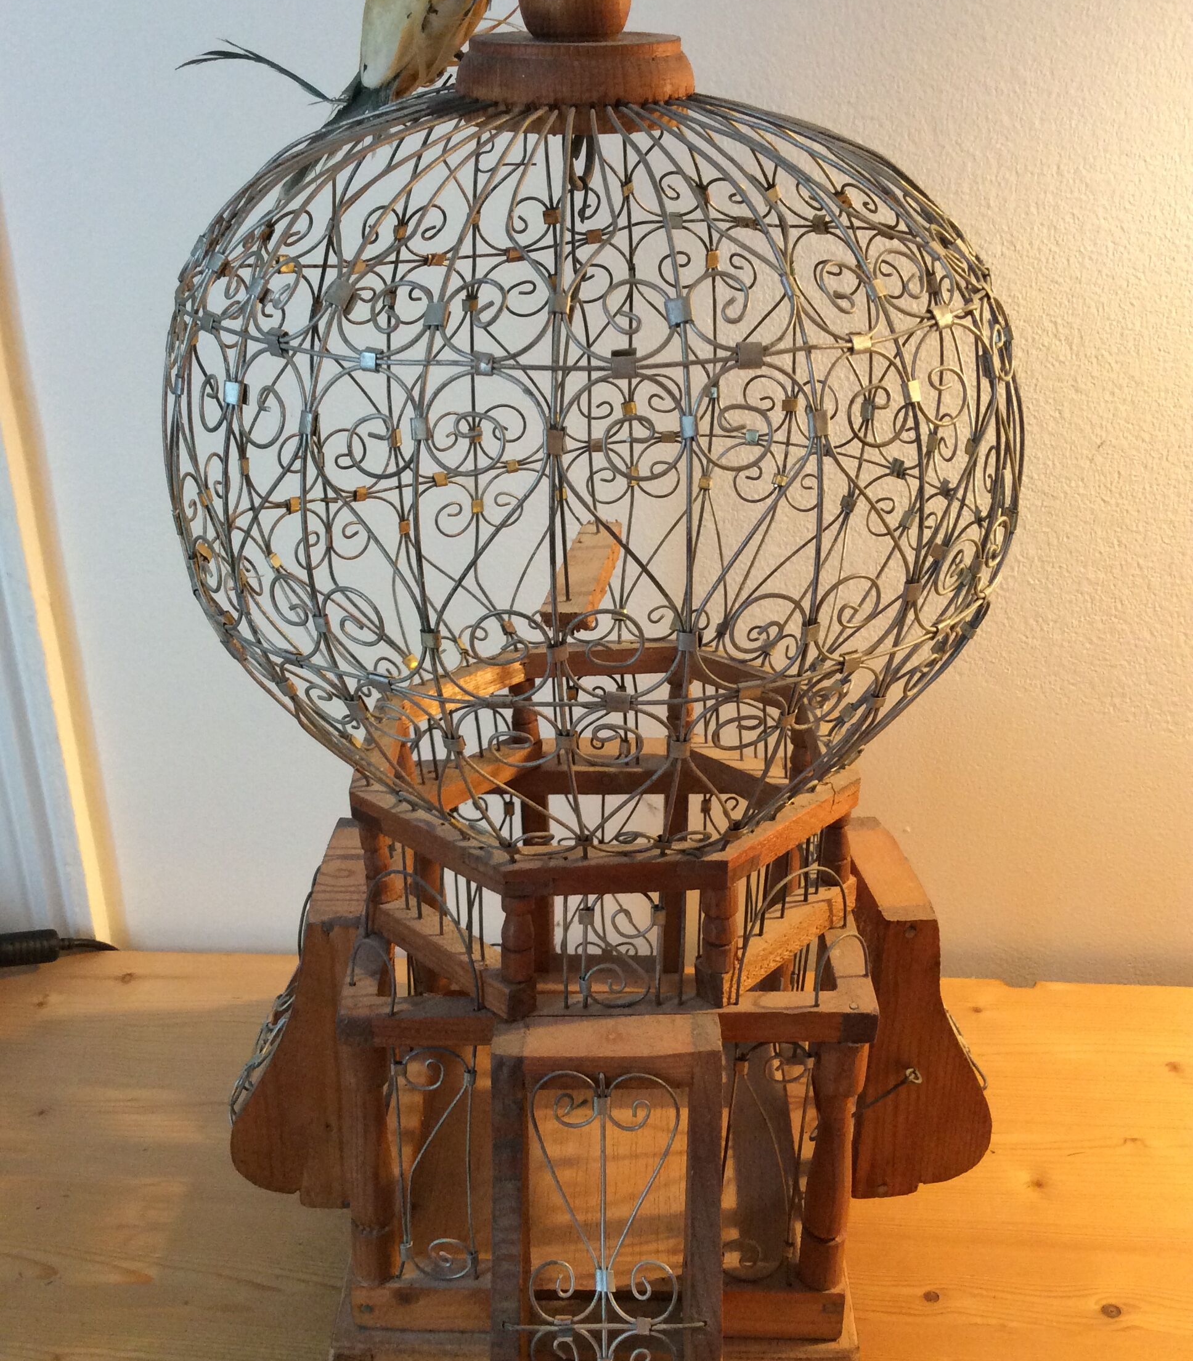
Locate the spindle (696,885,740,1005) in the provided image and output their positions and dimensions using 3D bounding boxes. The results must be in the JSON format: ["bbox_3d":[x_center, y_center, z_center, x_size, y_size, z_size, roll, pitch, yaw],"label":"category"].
[{"bbox_3d":[0.045,0.101,0.553,0.015,0.053,0.015,1,25,-1],"label":"spindle"}]

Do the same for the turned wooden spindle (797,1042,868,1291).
[{"bbox_3d":[0.095,0.194,0.599,0.022,0.132,0.022,1,25,-1],"label":"turned wooden spindle"}]

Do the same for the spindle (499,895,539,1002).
[{"bbox_3d":[-0.029,0.100,0.552,0.014,0.049,0.014,1,25,-1],"label":"spindle"}]

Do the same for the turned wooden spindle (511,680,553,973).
[{"bbox_3d":[-0.032,0.077,0.746,0.016,0.173,0.016,1,25,-1],"label":"turned wooden spindle"}]

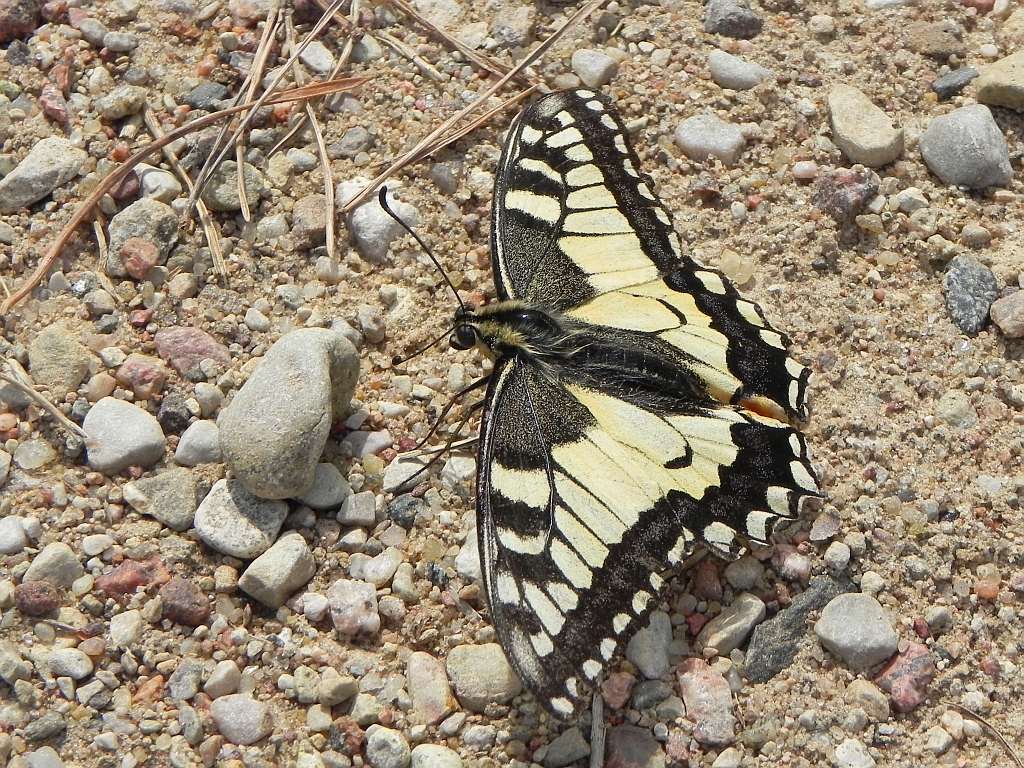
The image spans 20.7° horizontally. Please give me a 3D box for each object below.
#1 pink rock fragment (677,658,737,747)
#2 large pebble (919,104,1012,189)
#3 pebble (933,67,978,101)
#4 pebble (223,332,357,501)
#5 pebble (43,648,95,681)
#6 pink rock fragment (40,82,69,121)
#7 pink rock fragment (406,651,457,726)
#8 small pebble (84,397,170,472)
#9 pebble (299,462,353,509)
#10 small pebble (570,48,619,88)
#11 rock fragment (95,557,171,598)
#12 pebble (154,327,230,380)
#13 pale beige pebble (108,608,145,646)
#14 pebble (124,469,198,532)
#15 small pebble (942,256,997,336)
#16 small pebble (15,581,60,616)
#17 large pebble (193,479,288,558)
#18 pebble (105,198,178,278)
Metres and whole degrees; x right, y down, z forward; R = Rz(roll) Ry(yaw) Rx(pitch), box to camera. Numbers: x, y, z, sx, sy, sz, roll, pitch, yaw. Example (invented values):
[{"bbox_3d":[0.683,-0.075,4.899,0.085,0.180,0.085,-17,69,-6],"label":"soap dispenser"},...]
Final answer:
[{"bbox_3d":[0.019,0.031,0.270,0.005,0.004,0.010,-13,53,-10],"label":"pink rock fragment"},{"bbox_3d":[0.050,-0.026,0.313,0.010,0.007,0.009,12,51,10],"label":"large pebble"},{"bbox_3d":[0.051,-0.034,0.321,0.006,0.003,0.003,-28,57,-20],"label":"pebble"},{"bbox_3d":[-0.023,0.003,0.286,0.012,0.012,0.021,17,54,13],"label":"pebble"},{"bbox_3d":[-0.043,0.027,0.273,0.005,0.003,0.003,17,54,13],"label":"pebble"},{"bbox_3d":[-0.052,-0.032,0.321,0.002,0.002,0.005,-22,56,-16],"label":"pink rock fragment"},{"bbox_3d":[-0.008,0.030,0.274,0.004,0.003,0.008,-12,54,-9],"label":"pink rock fragment"},{"bbox_3d":[-0.040,0.005,0.289,0.009,0.006,0.008,36,60,25],"label":"small pebble"},{"bbox_3d":[-0.019,0.010,0.288,0.006,0.003,0.004,10,54,8],"label":"pebble"},{"bbox_3d":[0.009,-0.036,0.323,0.005,0.003,0.004,33,60,23],"label":"small pebble"},{"bbox_3d":[-0.038,0.019,0.281,0.007,0.003,0.003,-14,54,-10],"label":"rock fragment"},{"bbox_3d":[-0.034,-0.003,0.299,0.009,0.003,0.005,31,59,21],"label":"pebble"},{"bbox_3d":[-0.037,0.024,0.272,0.003,0.003,0.003,-8,50,-6],"label":"pale beige pebble"},{"bbox_3d":[-0.035,0.012,0.282,0.008,0.004,0.006,16,52,13],"label":"pebble"},{"bbox_3d":[0.049,-0.010,0.301,0.006,0.004,0.011,-8,52,-6],"label":"small pebble"},{"bbox_3d":[-0.047,0.021,0.280,0.004,0.003,0.003,12,54,9],"label":"small pebble"},{"bbox_3d":[-0.027,0.013,0.285,0.009,0.005,0.009,23,56,16],"label":"large pebble"},{"bbox_3d":[-0.040,-0.016,0.304,0.008,0.005,0.009,8,50,6],"label":"pebble"}]

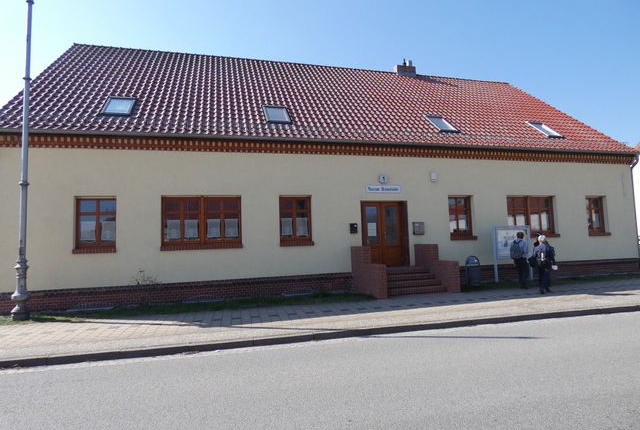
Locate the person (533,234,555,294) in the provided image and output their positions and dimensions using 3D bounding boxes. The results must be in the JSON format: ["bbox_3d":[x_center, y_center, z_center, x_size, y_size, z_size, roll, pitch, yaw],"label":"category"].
[{"bbox_3d":[6.145,1.362,10.246,0.500,1.594,0.480,-5,-5,34],"label":"person"}]

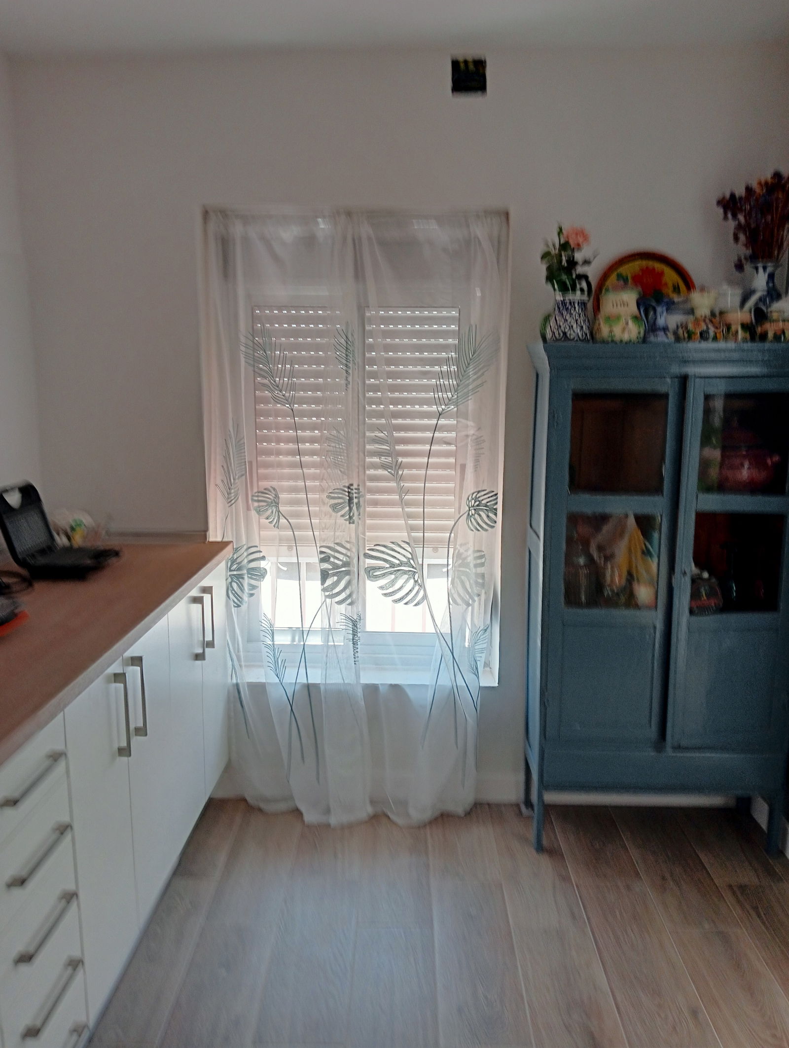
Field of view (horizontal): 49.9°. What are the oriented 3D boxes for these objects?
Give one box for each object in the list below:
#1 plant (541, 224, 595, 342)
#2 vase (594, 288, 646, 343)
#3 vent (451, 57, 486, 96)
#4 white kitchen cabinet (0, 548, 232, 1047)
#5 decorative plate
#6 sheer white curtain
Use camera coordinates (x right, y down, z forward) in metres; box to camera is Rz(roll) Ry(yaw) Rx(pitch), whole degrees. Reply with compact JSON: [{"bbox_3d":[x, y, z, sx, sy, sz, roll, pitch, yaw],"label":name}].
[{"bbox_3d":[0.510,-0.702,2.497,0.156,0.337,0.150,1,9,1],"label":"plant"},{"bbox_3d":[0.667,-0.615,2.515,0.151,0.163,0.144,1,9,1],"label":"vase"},{"bbox_3d":[0.229,-1.376,2.609,0.110,0.108,0.020,1,9,1],"label":"vent"},{"bbox_3d":[-0.903,0.676,2.086,0.613,0.879,1.727,1,9,1],"label":"white kitchen cabinet"},{"bbox_3d":[0.771,-0.704,2.623,0.317,0.317,0.030,1,-7,1],"label":"decorative plate"},{"bbox_3d":[-0.132,0.008,2.764,0.968,1.990,0.200,1,9,1],"label":"sheer white curtain"}]

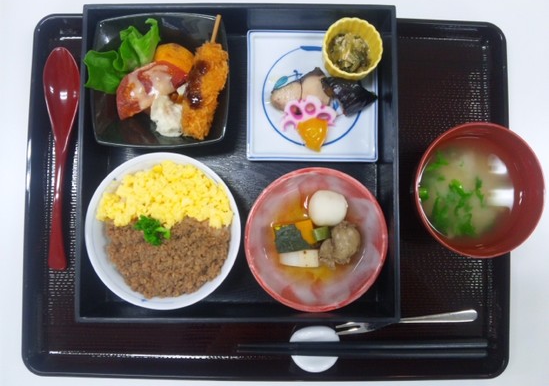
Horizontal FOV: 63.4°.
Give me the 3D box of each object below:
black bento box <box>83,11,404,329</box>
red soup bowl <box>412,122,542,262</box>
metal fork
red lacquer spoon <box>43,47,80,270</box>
[{"bbox_3d":[-0.029,-0.025,0.381,0.256,0.053,0.256,0,87,-1],"label":"black bento box"},{"bbox_3d":[0.159,-0.001,0.374,0.104,0.067,0.104,0,87,-1],"label":"red soup bowl"},{"bbox_3d":[0.119,0.116,0.394,0.130,0.014,0.013,-6,87,-1],"label":"metal fork"},{"bbox_3d":[-0.191,-0.032,0.394,0.034,0.021,0.200,-1,87,-1],"label":"red lacquer spoon"}]

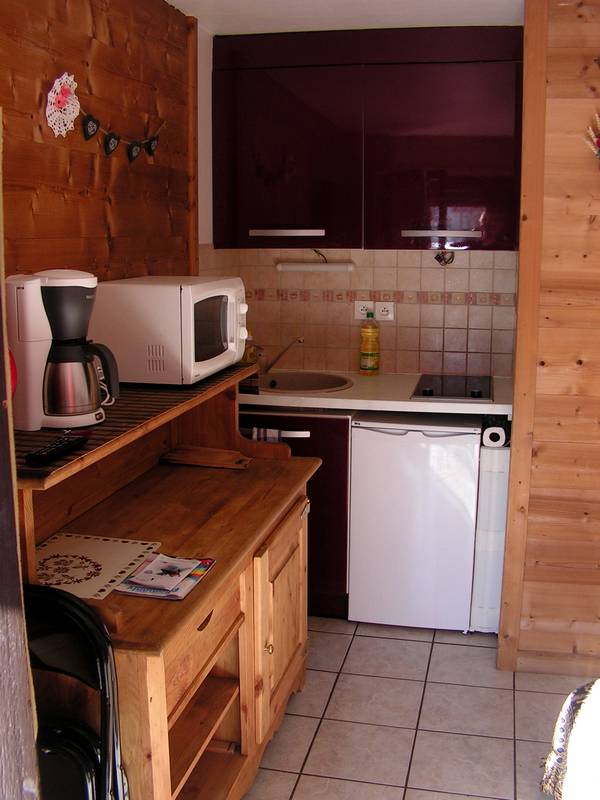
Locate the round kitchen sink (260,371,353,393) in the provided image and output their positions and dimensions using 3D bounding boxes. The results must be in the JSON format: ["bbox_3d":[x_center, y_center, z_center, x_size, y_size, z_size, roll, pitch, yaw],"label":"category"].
[{"bbox_3d":[-0.032,-0.003,3.474,0.515,0.162,0.515,0,11,0],"label":"round kitchen sink"}]

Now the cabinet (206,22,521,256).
[{"bbox_3d":[0.280,-1.024,3.312,1.209,0.848,0.364,3,11,13],"label":"cabinet"}]

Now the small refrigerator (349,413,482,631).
[{"bbox_3d":[0.494,0.450,3.438,0.488,0.828,0.535,3,11,13],"label":"small refrigerator"}]

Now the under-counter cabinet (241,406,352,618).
[{"bbox_3d":[-0.036,0.409,3.567,0.606,0.858,0.556,3,11,13],"label":"under-counter cabinet"}]

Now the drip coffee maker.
[{"bbox_3d":[-0.490,-0.110,1.742,0.258,0.331,0.169,4,11,21],"label":"drip coffee maker"}]

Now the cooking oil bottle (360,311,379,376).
[{"bbox_3d":[0.305,-0.246,3.601,0.081,0.281,0.081,3,11,13],"label":"cooking oil bottle"}]

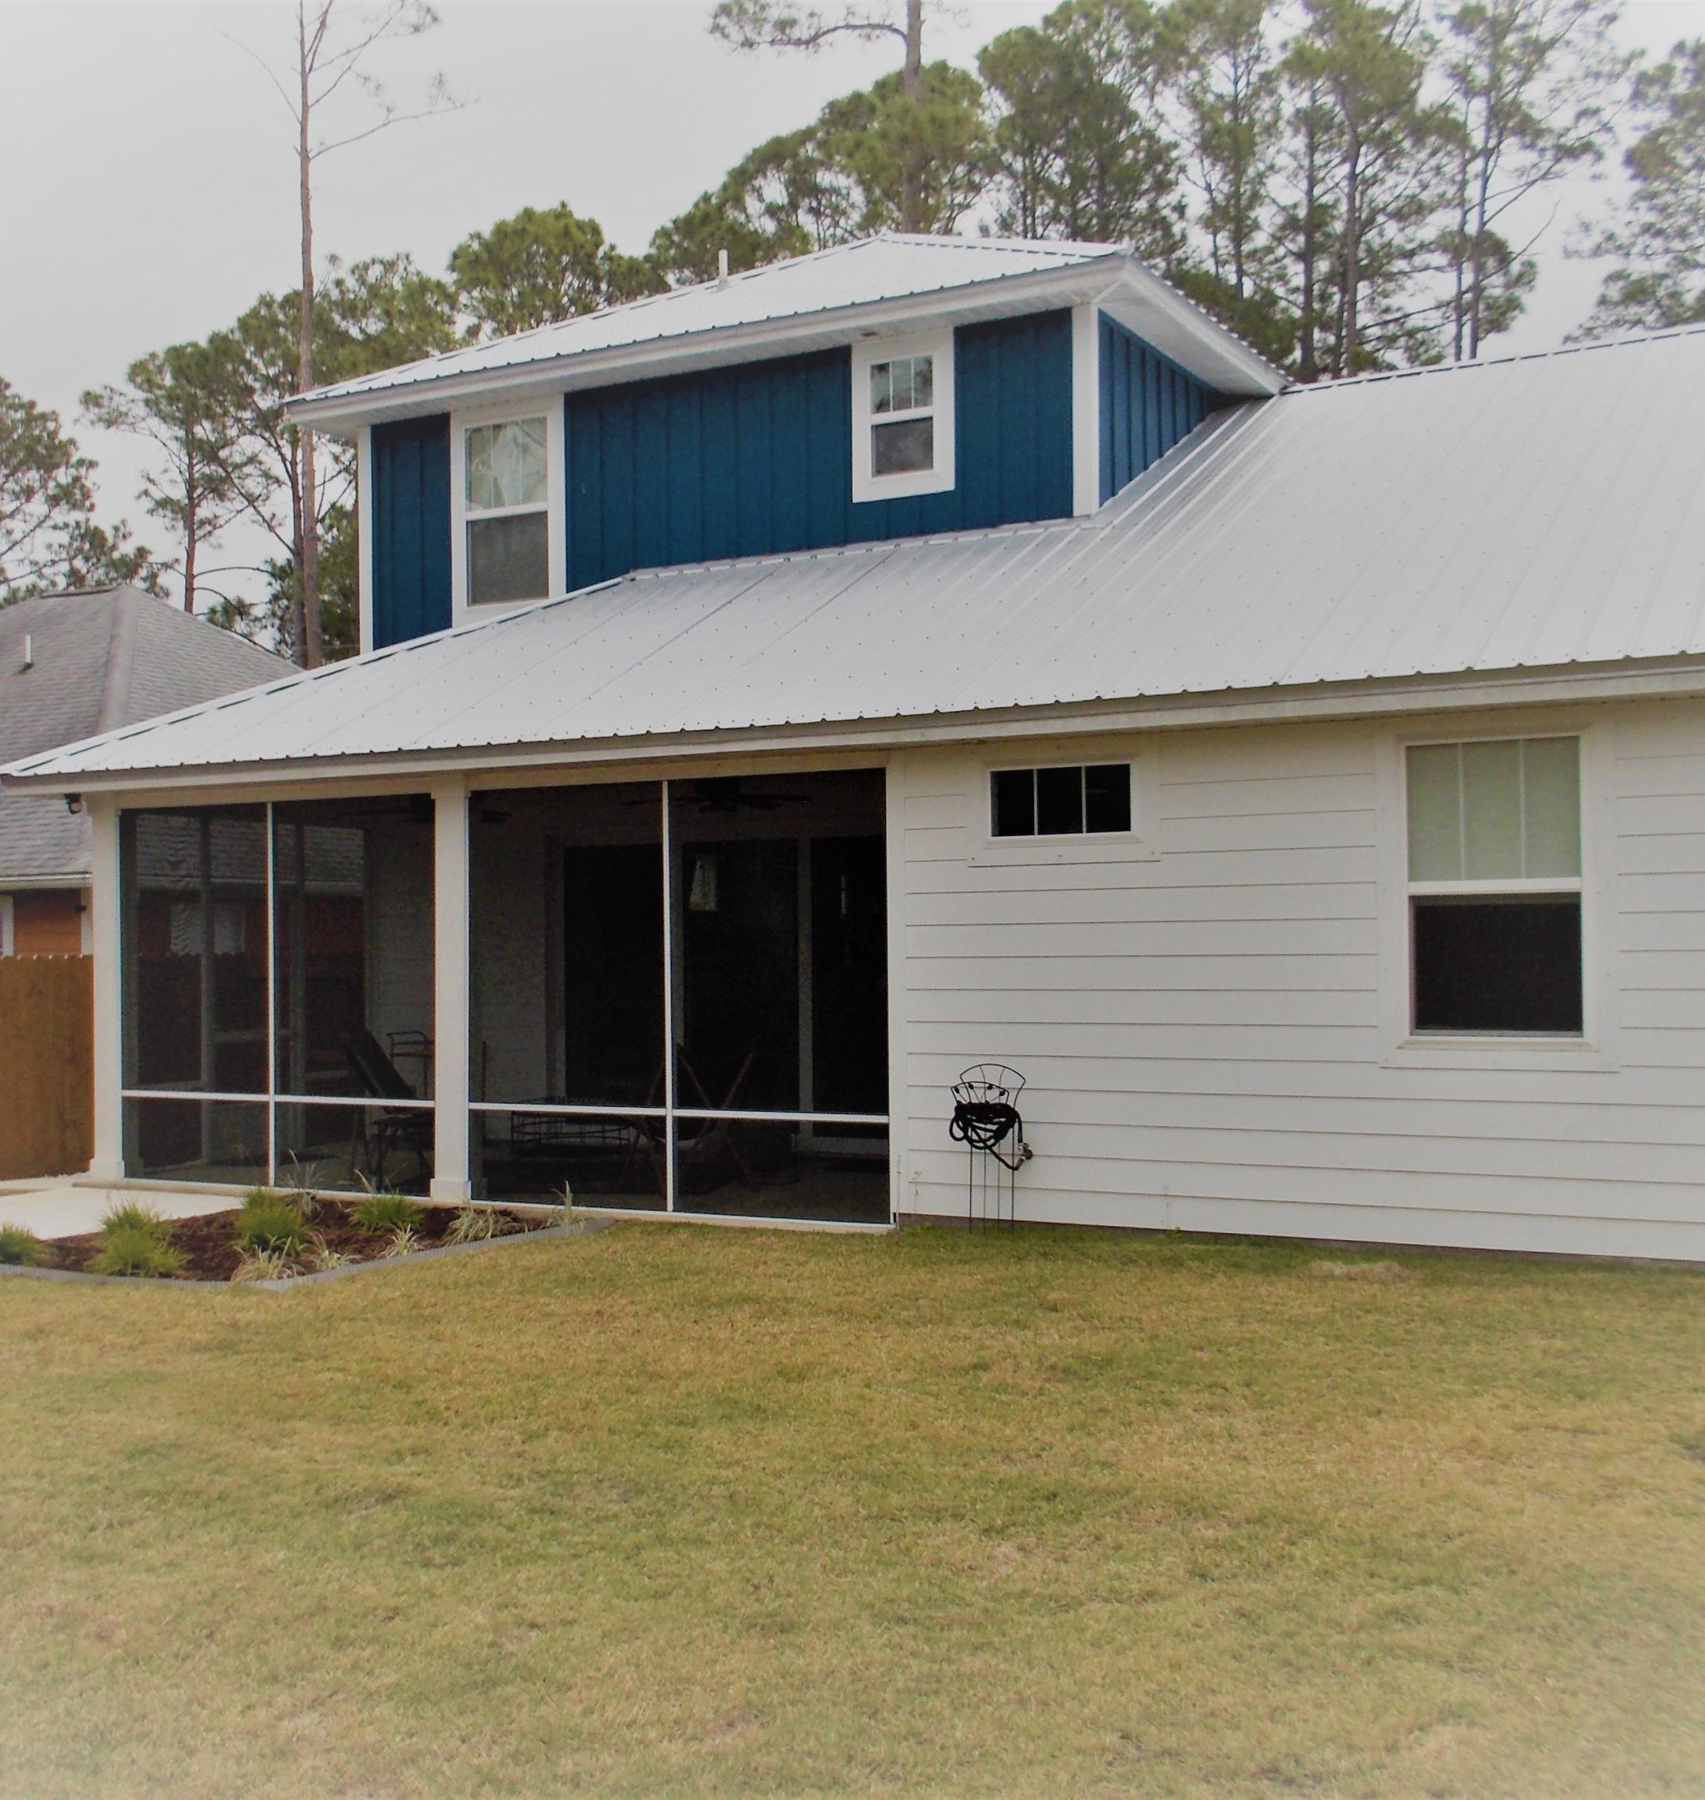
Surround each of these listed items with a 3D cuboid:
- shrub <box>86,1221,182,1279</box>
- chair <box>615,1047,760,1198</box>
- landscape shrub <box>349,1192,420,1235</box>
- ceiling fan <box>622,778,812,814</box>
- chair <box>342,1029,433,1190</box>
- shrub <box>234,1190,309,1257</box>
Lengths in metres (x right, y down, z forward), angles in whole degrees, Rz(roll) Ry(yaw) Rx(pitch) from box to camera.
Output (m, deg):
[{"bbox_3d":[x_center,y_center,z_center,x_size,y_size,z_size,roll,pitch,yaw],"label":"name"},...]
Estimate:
[{"bbox_3d":[-3.759,1.816,10.507,0.494,0.271,0.494,-2,-2,30],"label":"shrub"},{"bbox_3d":[-1.127,1.446,13.354,0.740,0.930,0.800,0,-2,-31],"label":"chair"},{"bbox_3d":[-2.786,1.865,12.017,0.413,0.222,0.413,-1,-1,0],"label":"landscape shrub"},{"bbox_3d":[-0.940,-0.771,13.890,1.320,0.340,1.320,-2,-2,30],"label":"ceiling fan"},{"bbox_3d":[-3.110,1.446,13.898,0.740,1.020,0.600,-1,-2,23],"label":"chair"},{"bbox_3d":[-3.233,1.786,11.180,0.394,0.350,0.394,-1,-1,0],"label":"shrub"}]

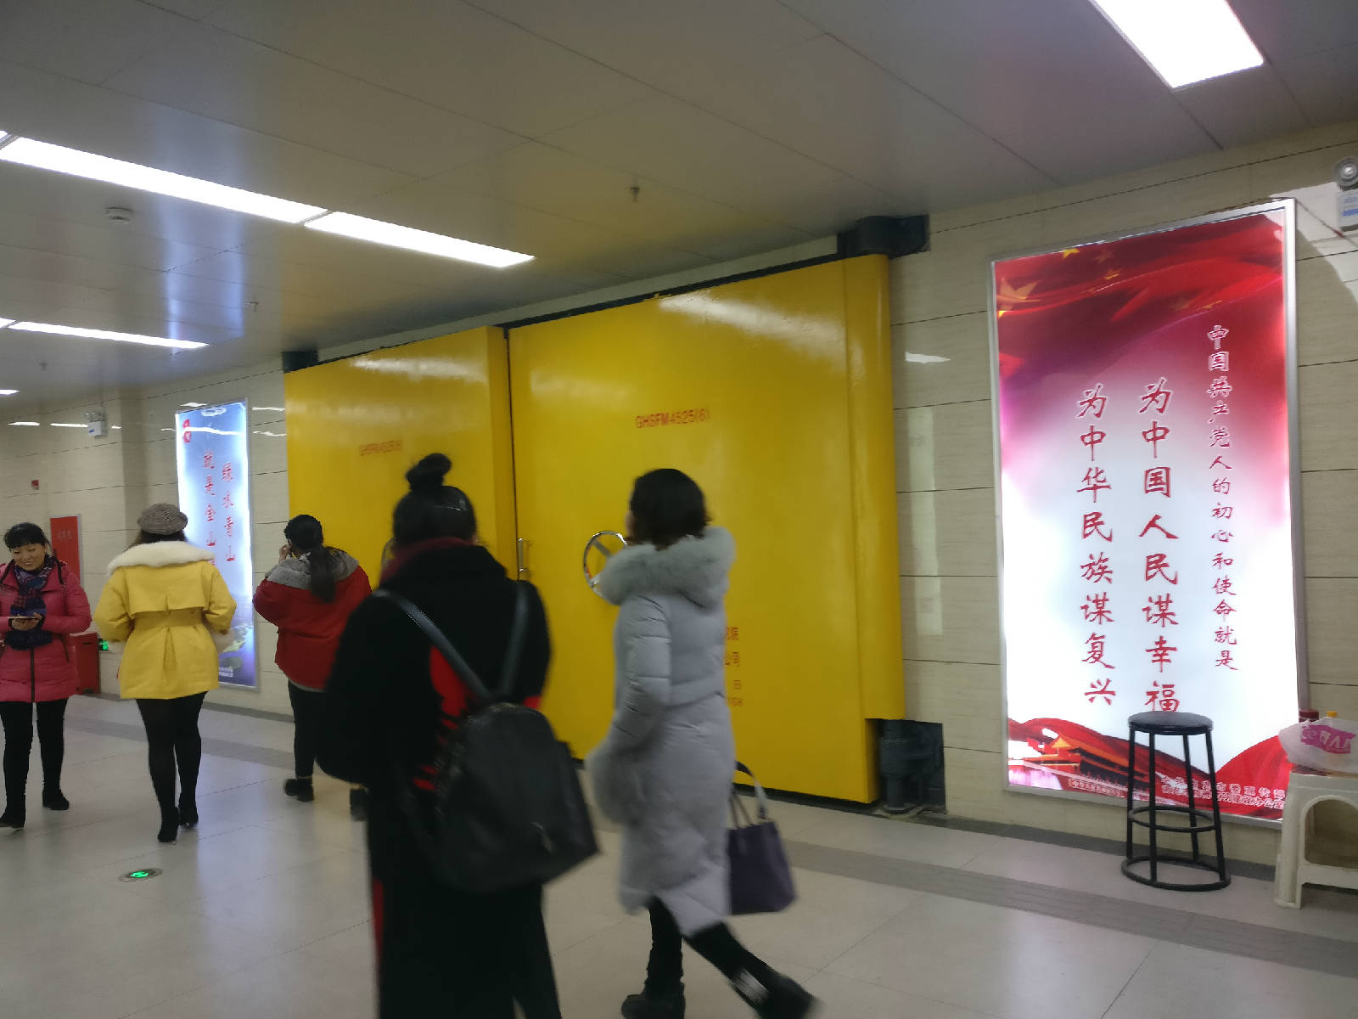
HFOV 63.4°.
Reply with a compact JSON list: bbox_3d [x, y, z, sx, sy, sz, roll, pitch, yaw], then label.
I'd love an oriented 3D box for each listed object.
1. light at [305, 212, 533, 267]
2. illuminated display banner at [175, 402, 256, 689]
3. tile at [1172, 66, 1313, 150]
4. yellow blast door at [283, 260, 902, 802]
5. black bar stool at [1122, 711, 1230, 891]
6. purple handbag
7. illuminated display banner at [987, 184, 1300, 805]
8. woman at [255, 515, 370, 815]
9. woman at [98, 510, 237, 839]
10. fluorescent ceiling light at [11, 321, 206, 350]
[{"bbox_3d":[-1.236,-1.338,5.436,0.290,0.070,1.190,-3,-1,38],"label":"light"},{"bbox_3d":[-3.860,0.300,9.188,1.190,2.340,0.100,-3,-1,38],"label":"illuminated display banner"},{"bbox_3d":[2.047,-1.456,3.974,0.300,0.025,0.800,-3,-1,38],"label":"tile"},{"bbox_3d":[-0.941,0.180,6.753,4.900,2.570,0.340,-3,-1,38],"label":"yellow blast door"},{"bbox_3d":[1.903,1.103,4.230,0.381,0.600,0.381,-3,-1,38],"label":"black bar stool"},{"bbox_3d":[0.188,1.014,3.382,0.340,0.440,0.150,-3,-1,38],"label":"purple handbag"},{"bbox_3d":[1.935,0.043,4.587,1.190,2.360,0.100,-3,-1,38],"label":"illuminated display banner"},{"bbox_3d":[-1.902,0.790,5.753,0.540,1.526,0.500,-1,-1,-41],"label":"woman"},{"bbox_3d":[-2.501,0.770,5.345,0.660,1.581,0.450,-1,-1,-23],"label":"woman"},{"bbox_3d":[-3.936,-1.218,7.593,0.290,0.070,1.190,-3,-1,38],"label":"fluorescent ceiling light"}]

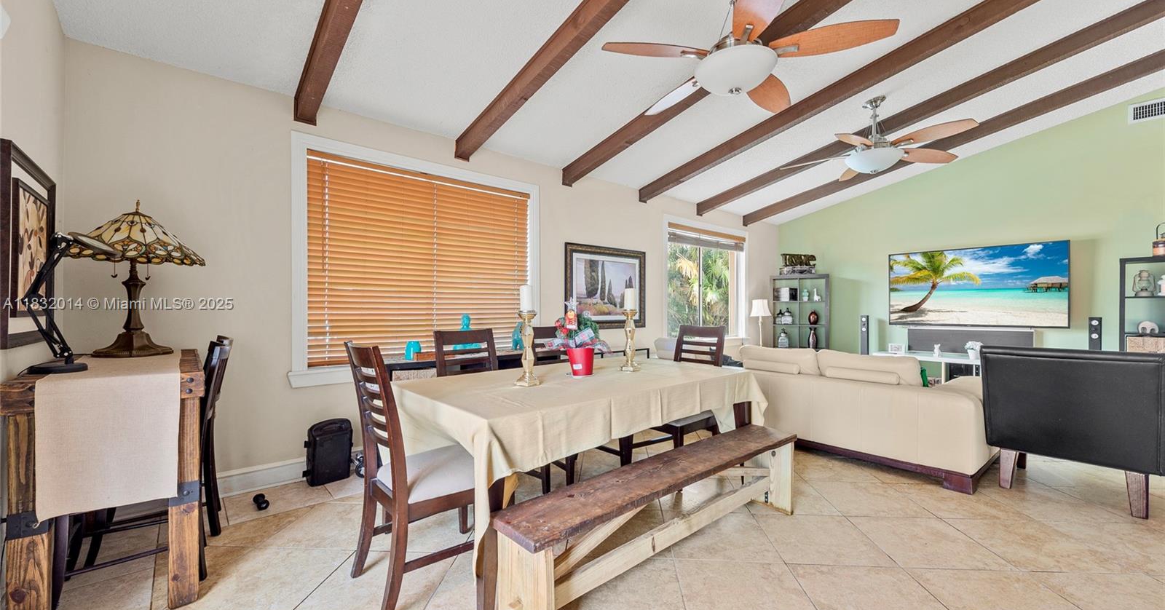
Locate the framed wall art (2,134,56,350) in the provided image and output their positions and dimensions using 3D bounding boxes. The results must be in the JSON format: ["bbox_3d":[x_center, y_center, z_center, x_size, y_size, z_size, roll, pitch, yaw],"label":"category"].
[{"bbox_3d":[-2.166,-0.200,1.781,0.030,0.700,0.750,0,-1,-42],"label":"framed wall art"}]

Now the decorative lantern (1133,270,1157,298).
[{"bbox_3d":[5.726,-0.215,4.609,0.124,0.273,0.147,1,-1,-41],"label":"decorative lantern"}]

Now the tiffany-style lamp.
[{"bbox_3d":[-2.259,-0.133,2.294,0.506,0.787,0.506,0,0,4],"label":"tiffany-style lamp"}]

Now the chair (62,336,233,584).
[{"bbox_3d":[-1.881,0.668,1.960,0.555,1.007,0.436,1,-1,-41],"label":"chair"}]

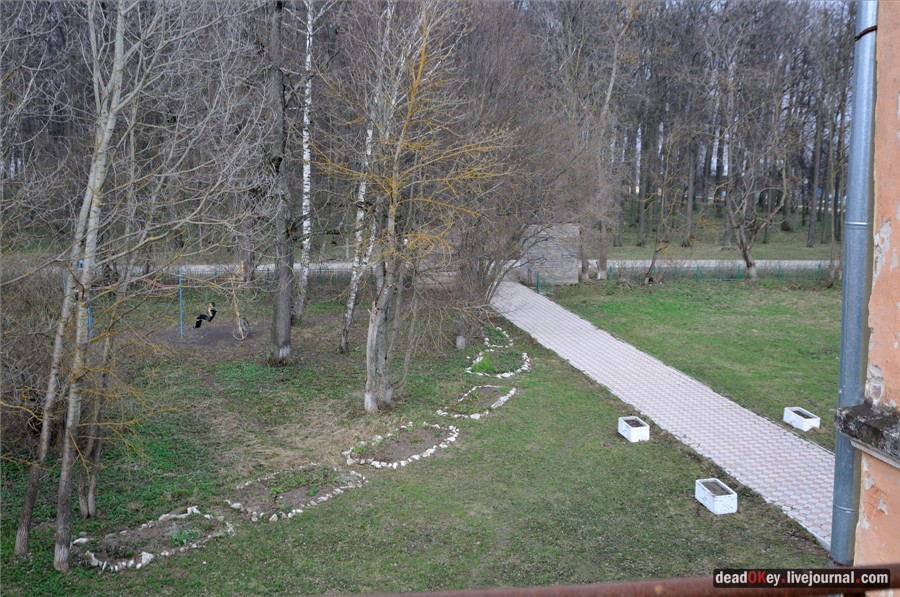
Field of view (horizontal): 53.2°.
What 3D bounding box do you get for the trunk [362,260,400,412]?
[{"bbox_3d":[-1.833,0.948,23.439,0.897,3.994,0.800,0,7,0],"label":"trunk"}]

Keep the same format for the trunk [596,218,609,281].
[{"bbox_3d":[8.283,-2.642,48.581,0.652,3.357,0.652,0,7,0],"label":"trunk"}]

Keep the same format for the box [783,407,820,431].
[{"bbox_3d":[8.752,3.004,22.328,0.416,0.336,0.898,-1,8,-11],"label":"box"}]

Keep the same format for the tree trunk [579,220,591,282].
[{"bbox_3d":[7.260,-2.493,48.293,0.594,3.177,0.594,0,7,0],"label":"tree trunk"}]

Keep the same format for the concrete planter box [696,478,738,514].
[{"bbox_3d":[5.025,3.737,16.966,0.416,0.336,0.898,-1,8,-8],"label":"concrete planter box"}]

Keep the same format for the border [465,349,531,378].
[{"bbox_3d":[1.687,2.033,29.104,1.912,0.140,3.874,2,8,12],"label":"border"}]

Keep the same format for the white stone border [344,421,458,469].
[{"bbox_3d":[-1.032,3.279,20.736,1.727,0.140,3.479,5,9,32],"label":"white stone border"}]

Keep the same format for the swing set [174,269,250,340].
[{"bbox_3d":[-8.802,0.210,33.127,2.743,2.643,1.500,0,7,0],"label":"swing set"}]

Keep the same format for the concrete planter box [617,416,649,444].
[{"bbox_3d":[4.347,3.090,21.218,0.416,0.336,0.898,-1,8,-9],"label":"concrete planter box"}]

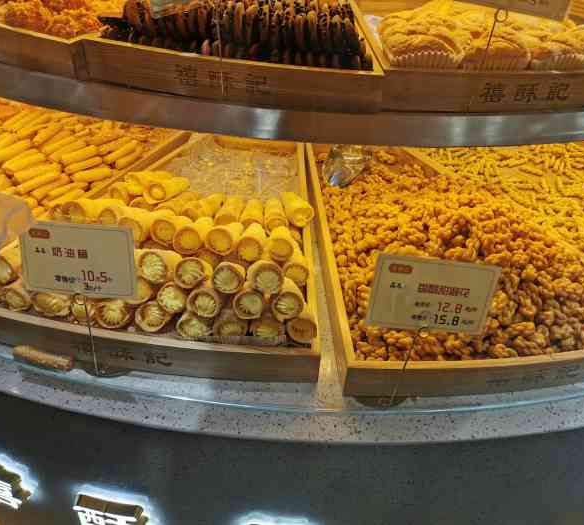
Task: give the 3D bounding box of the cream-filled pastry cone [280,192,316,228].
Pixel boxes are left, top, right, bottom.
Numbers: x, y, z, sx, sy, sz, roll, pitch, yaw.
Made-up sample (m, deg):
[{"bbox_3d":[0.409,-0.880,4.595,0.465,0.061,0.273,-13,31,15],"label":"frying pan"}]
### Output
[{"bbox_3d":[0.003,-0.103,0.989,0.040,0.040,0.094,-8,30,-17],"label":"cream-filled pastry cone"}]

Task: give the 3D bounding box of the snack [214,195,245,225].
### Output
[{"bbox_3d":[-0.107,-0.089,0.971,0.040,0.040,0.094,5,29,2],"label":"snack"}]

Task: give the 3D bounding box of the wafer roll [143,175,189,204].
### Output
[{"bbox_3d":[-0.211,-0.132,0.962,0.040,0.040,0.090,18,26,22],"label":"wafer roll"}]

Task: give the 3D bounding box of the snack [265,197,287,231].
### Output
[{"bbox_3d":[-0.030,-0.083,0.976,0.040,0.040,0.094,0,30,-5],"label":"snack"}]

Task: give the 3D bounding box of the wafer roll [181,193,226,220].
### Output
[{"bbox_3d":[-0.153,-0.104,0.996,0.040,0.040,0.092,19,32,22],"label":"wafer roll"}]

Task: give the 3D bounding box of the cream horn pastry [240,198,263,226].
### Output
[{"bbox_3d":[-0.068,-0.081,0.971,0.040,0.040,0.094,2,29,-1],"label":"cream horn pastry"}]

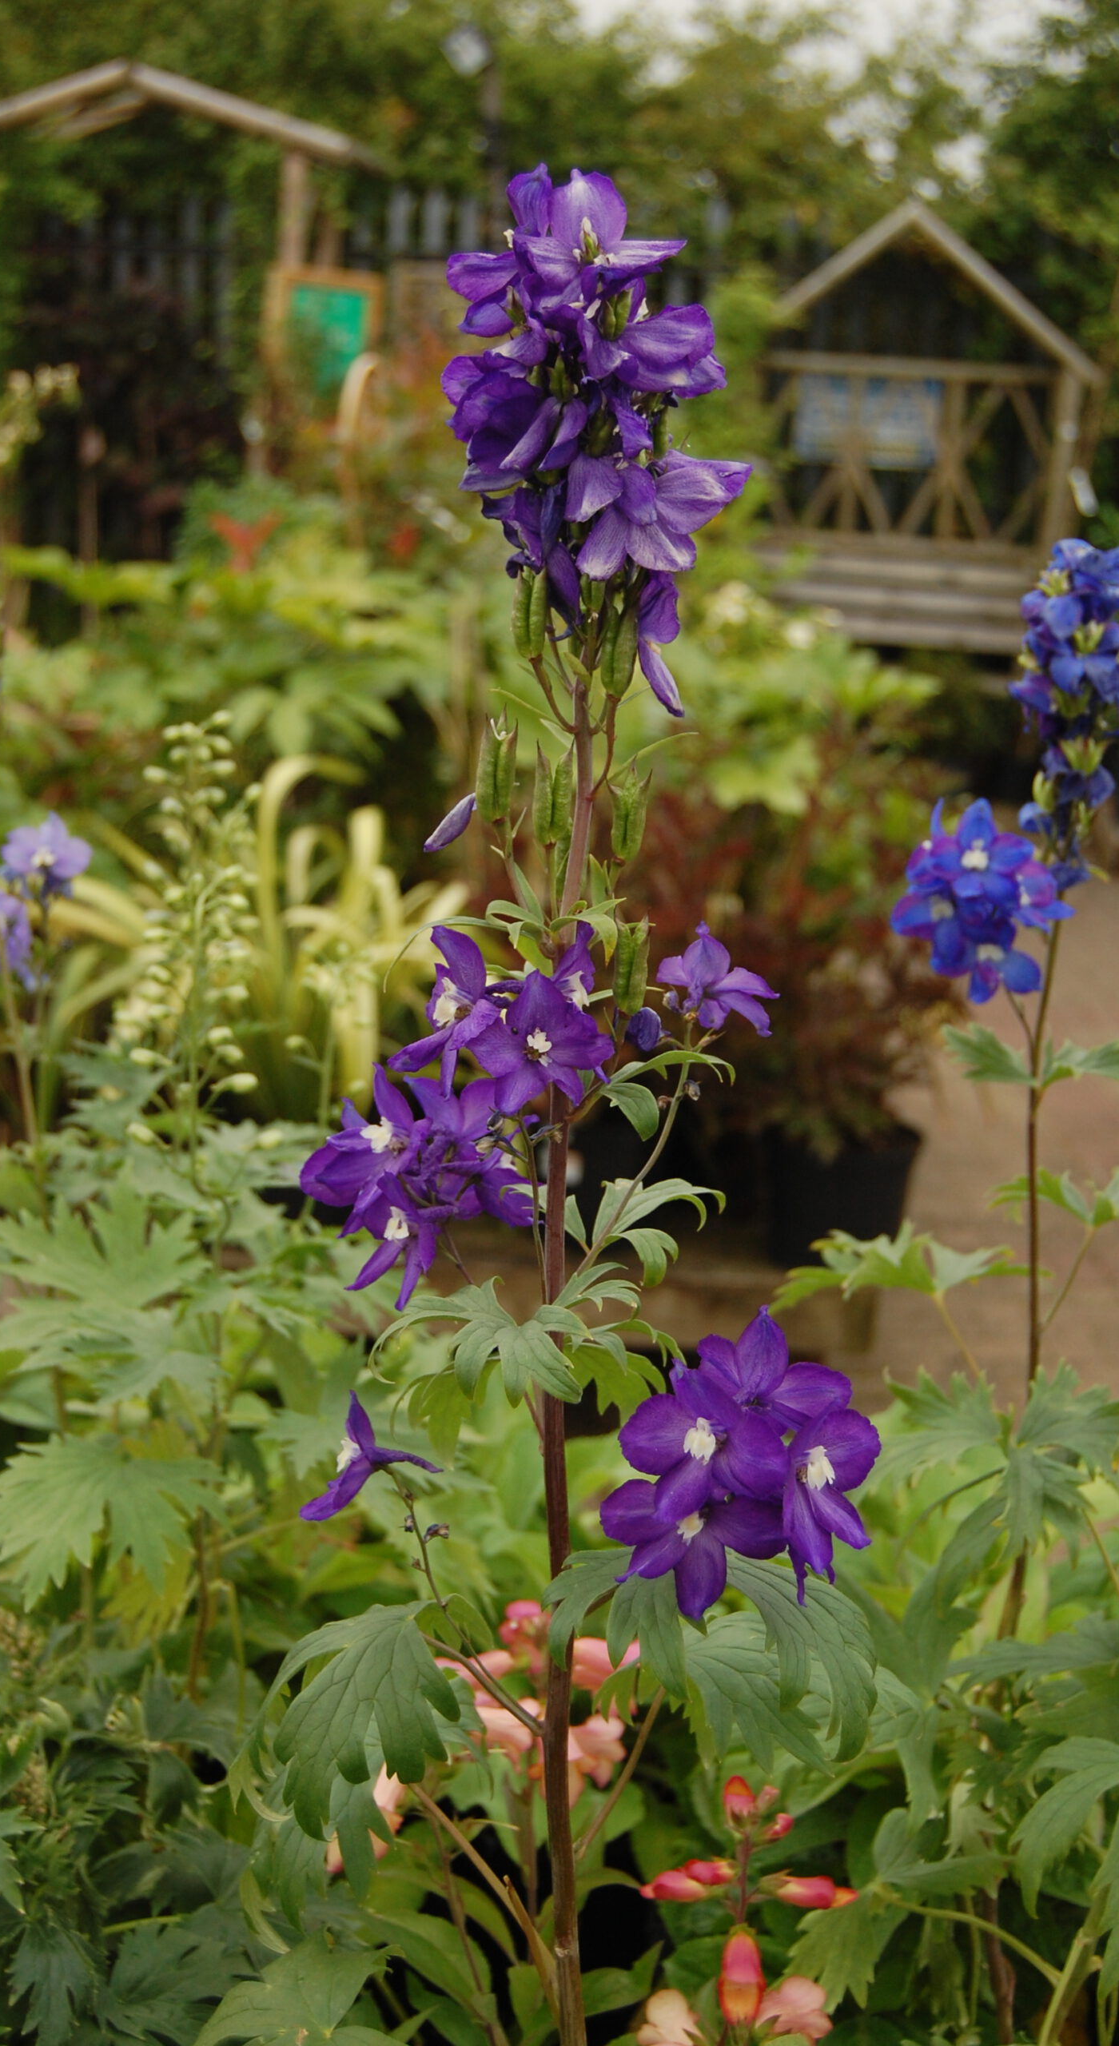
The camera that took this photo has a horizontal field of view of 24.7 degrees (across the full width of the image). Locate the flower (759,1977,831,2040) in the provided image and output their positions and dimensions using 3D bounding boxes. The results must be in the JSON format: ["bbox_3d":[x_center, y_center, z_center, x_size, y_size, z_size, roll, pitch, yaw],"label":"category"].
[{"bbox_3d":[0.095,0.397,1.030,0.027,0.023,0.026,-2,14,-26],"label":"flower"}]

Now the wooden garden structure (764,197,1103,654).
[{"bbox_3d":[1.108,-1.715,8.618,1.220,2.000,0.650,7,13,15],"label":"wooden garden structure"}]

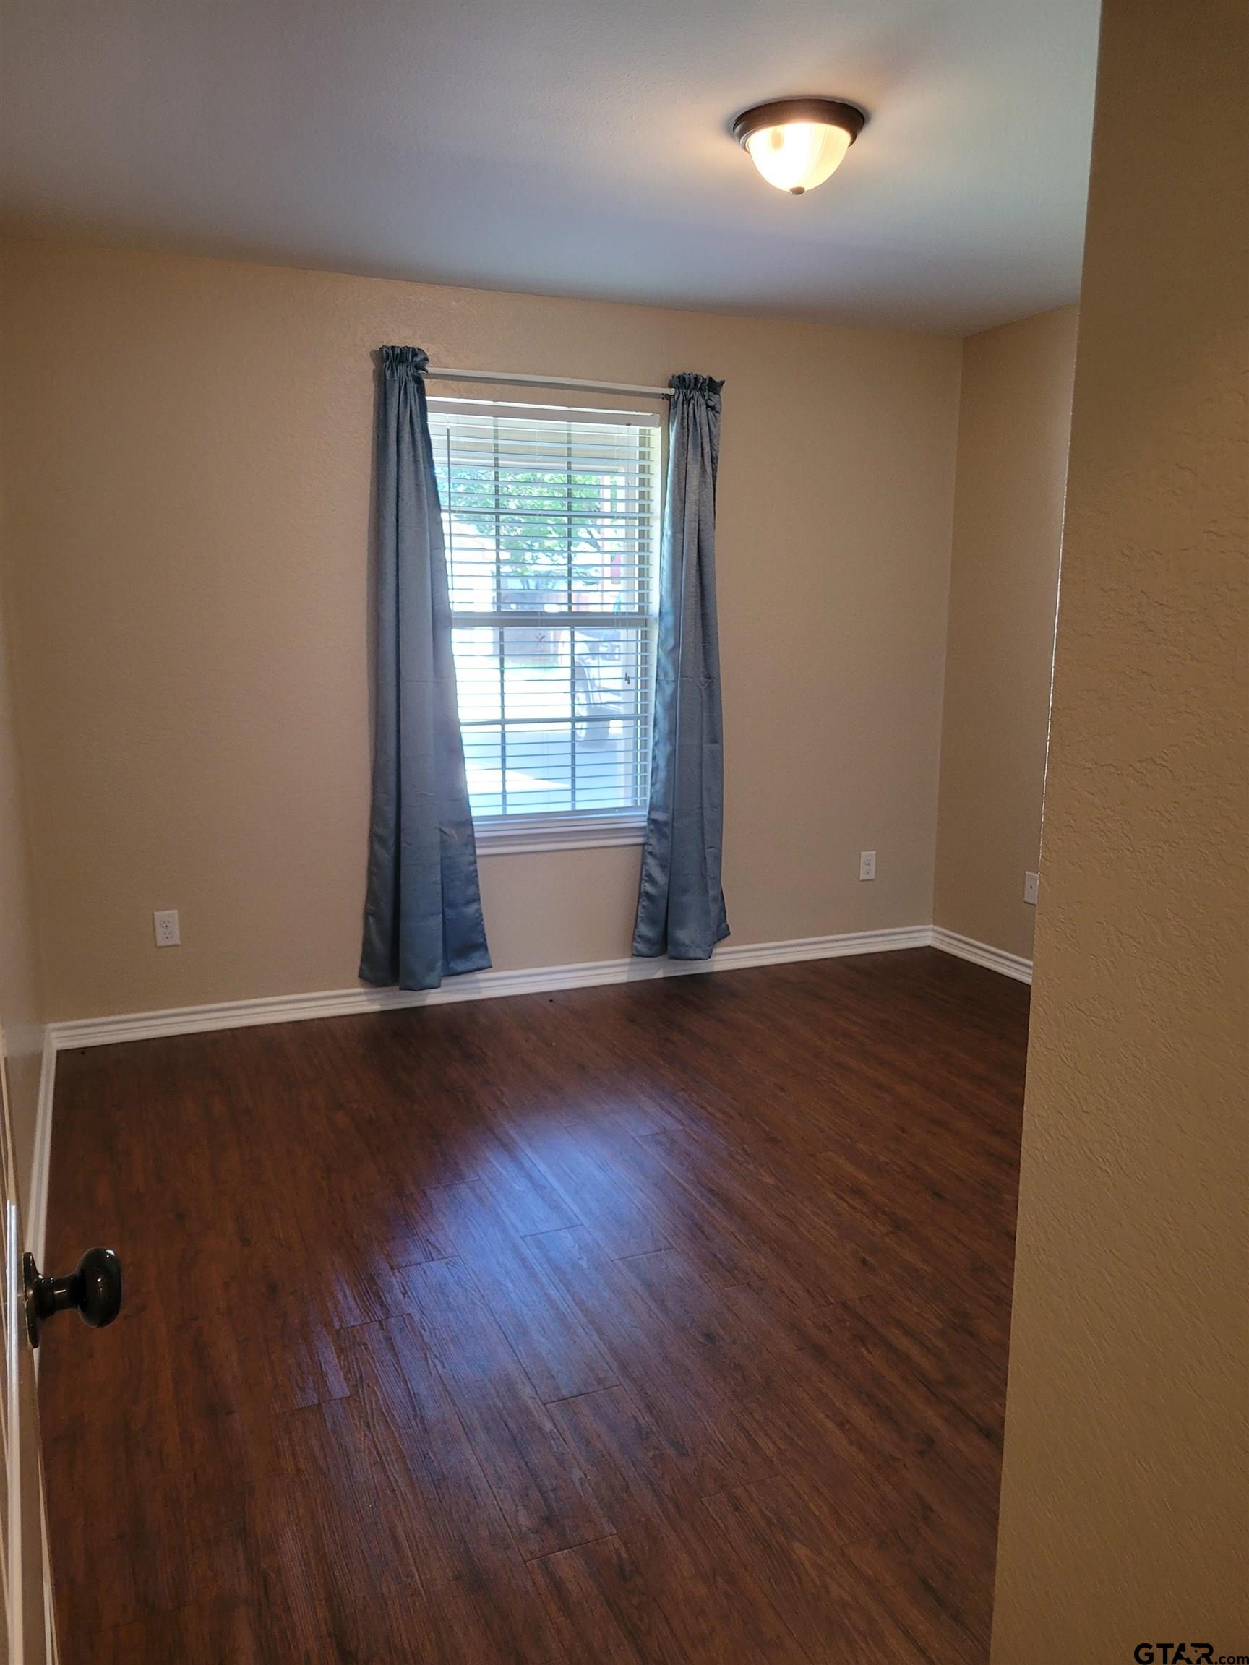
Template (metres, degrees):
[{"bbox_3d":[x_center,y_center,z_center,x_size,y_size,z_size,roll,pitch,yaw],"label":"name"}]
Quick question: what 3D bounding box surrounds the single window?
[{"bbox_3d":[-0.302,-0.724,4.420,0.900,1.490,0.110,-4,11,-23],"label":"single window"}]

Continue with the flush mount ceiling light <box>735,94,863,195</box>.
[{"bbox_3d":[0.376,-1.455,2.700,0.283,0.145,0.283,0,10,0],"label":"flush mount ceiling light"}]

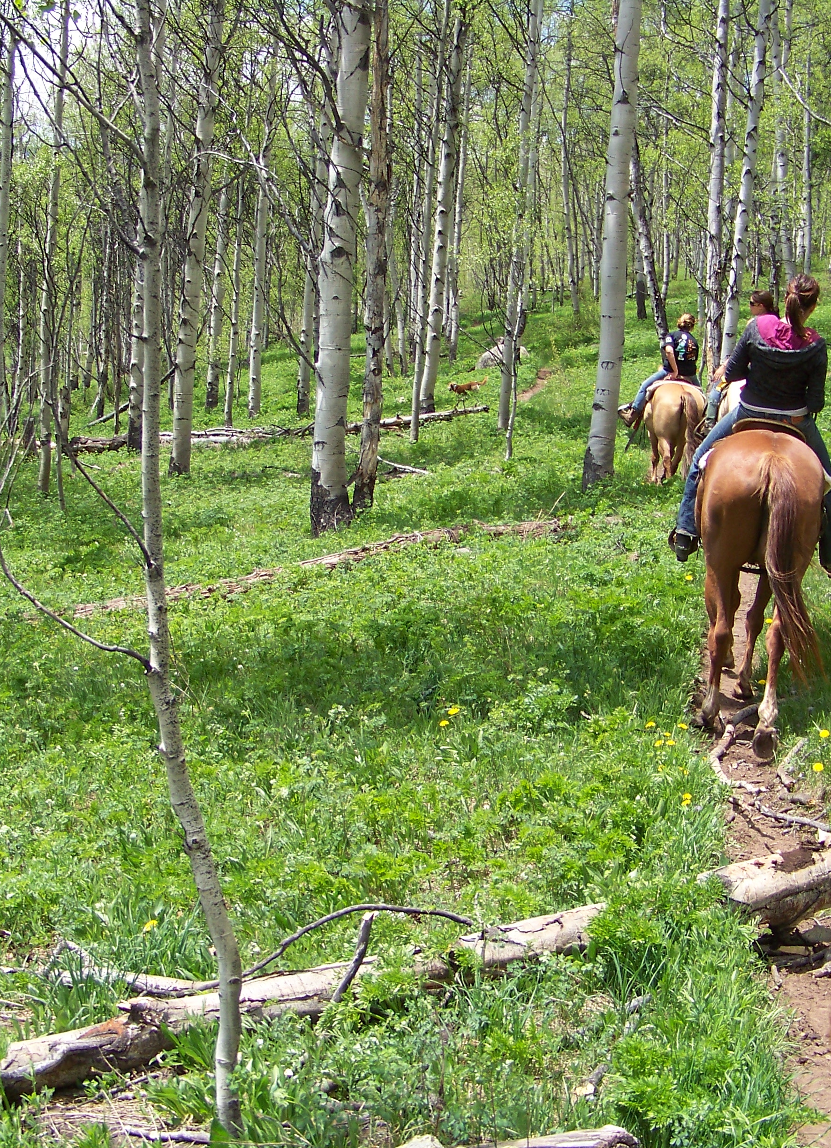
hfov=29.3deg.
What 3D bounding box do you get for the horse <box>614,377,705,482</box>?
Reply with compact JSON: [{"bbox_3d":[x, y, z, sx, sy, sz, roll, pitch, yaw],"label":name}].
[{"bbox_3d":[2.959,-1.758,18.800,0.620,1.550,2.300,2,7,-5],"label":"horse"}]

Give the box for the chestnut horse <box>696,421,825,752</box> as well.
[{"bbox_3d":[1.785,-0.110,8.350,0.600,1.580,2.350,3,7,10],"label":"chestnut horse"}]

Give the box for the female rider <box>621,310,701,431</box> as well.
[{"bbox_3d":[2.930,-2.394,18.800,0.900,1.380,0.720,1,7,-9],"label":"female rider"}]

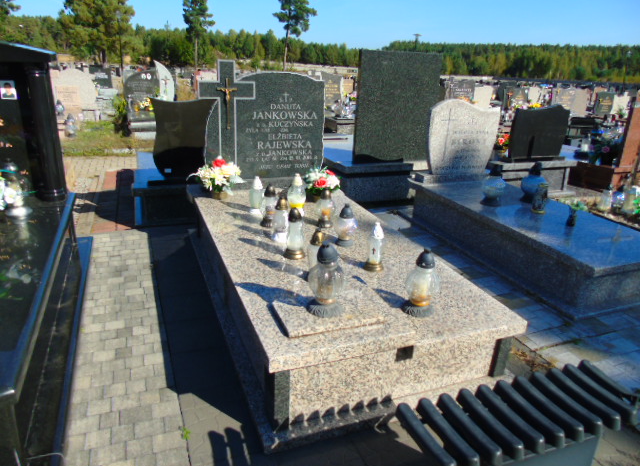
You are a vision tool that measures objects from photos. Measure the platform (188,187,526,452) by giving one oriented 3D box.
[{"bbox_3d":[-0.086,0.177,2.995,1.234,0.363,2.586,-4,20,-20],"label":"platform"}]

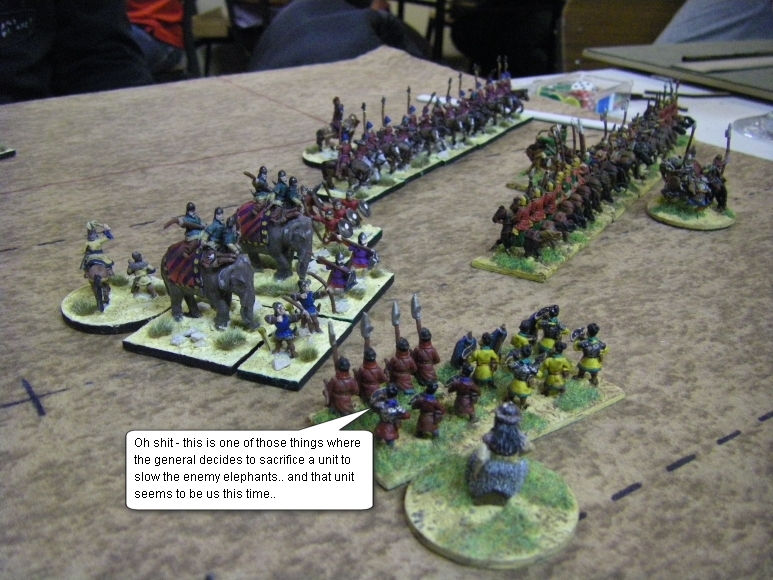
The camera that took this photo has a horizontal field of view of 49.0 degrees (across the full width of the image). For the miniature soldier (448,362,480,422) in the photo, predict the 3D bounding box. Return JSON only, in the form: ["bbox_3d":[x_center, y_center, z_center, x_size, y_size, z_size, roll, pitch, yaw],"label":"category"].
[{"bbox_3d":[0.021,0.027,0.226,0.009,0.017,0.008,-7,26,-15],"label":"miniature soldier"}]

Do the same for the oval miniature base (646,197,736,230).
[{"bbox_3d":[0.138,-0.035,0.383,0.039,0.003,0.039,1,25,0],"label":"oval miniature base"}]

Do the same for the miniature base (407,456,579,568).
[{"bbox_3d":[0.025,0.051,0.200,0.040,0.003,0.040,0,25,0],"label":"miniature base"}]

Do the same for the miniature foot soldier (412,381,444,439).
[{"bbox_3d":[0.011,0.031,0.219,0.009,0.017,0.008,-7,26,-15],"label":"miniature foot soldier"}]

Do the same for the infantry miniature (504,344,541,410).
[{"bbox_3d":[0.038,0.023,0.235,0.010,0.018,0.008,-9,26,-20],"label":"infantry miniature"}]

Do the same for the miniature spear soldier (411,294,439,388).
[{"bbox_3d":[0.010,0.015,0.234,0.008,0.026,0.008,-11,27,-23],"label":"miniature spear soldier"}]

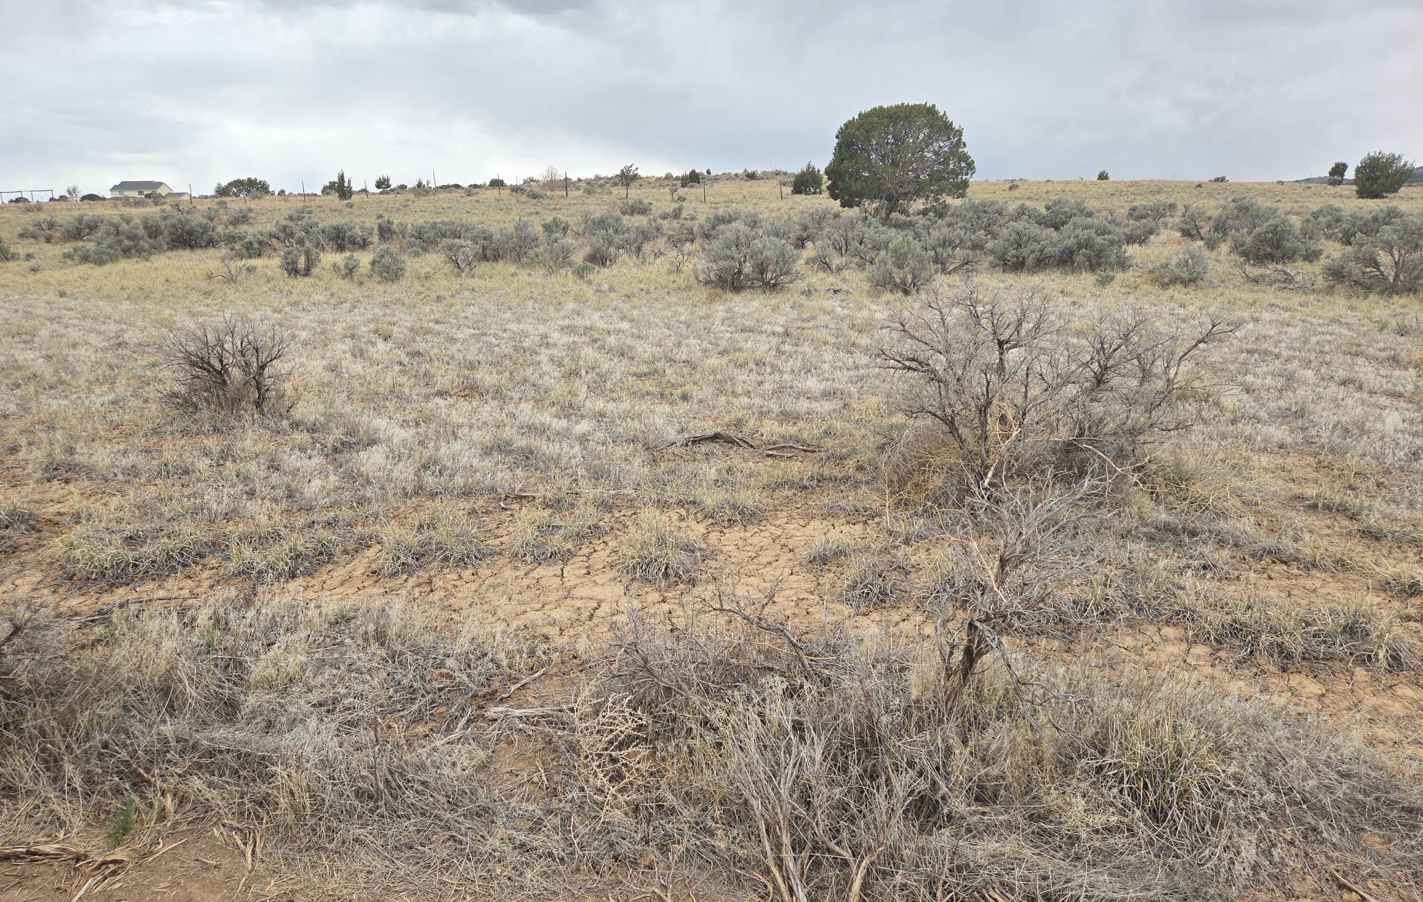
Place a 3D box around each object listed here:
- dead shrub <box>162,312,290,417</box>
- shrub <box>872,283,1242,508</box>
[{"bbox_3d":[-3.880,-0.690,7.550,1.020,0.800,0.900,-1,14,0],"label":"dead shrub"},{"bbox_3d":[2.000,-0.360,5.480,2.020,1.130,1.550,-1,14,0],"label":"shrub"}]

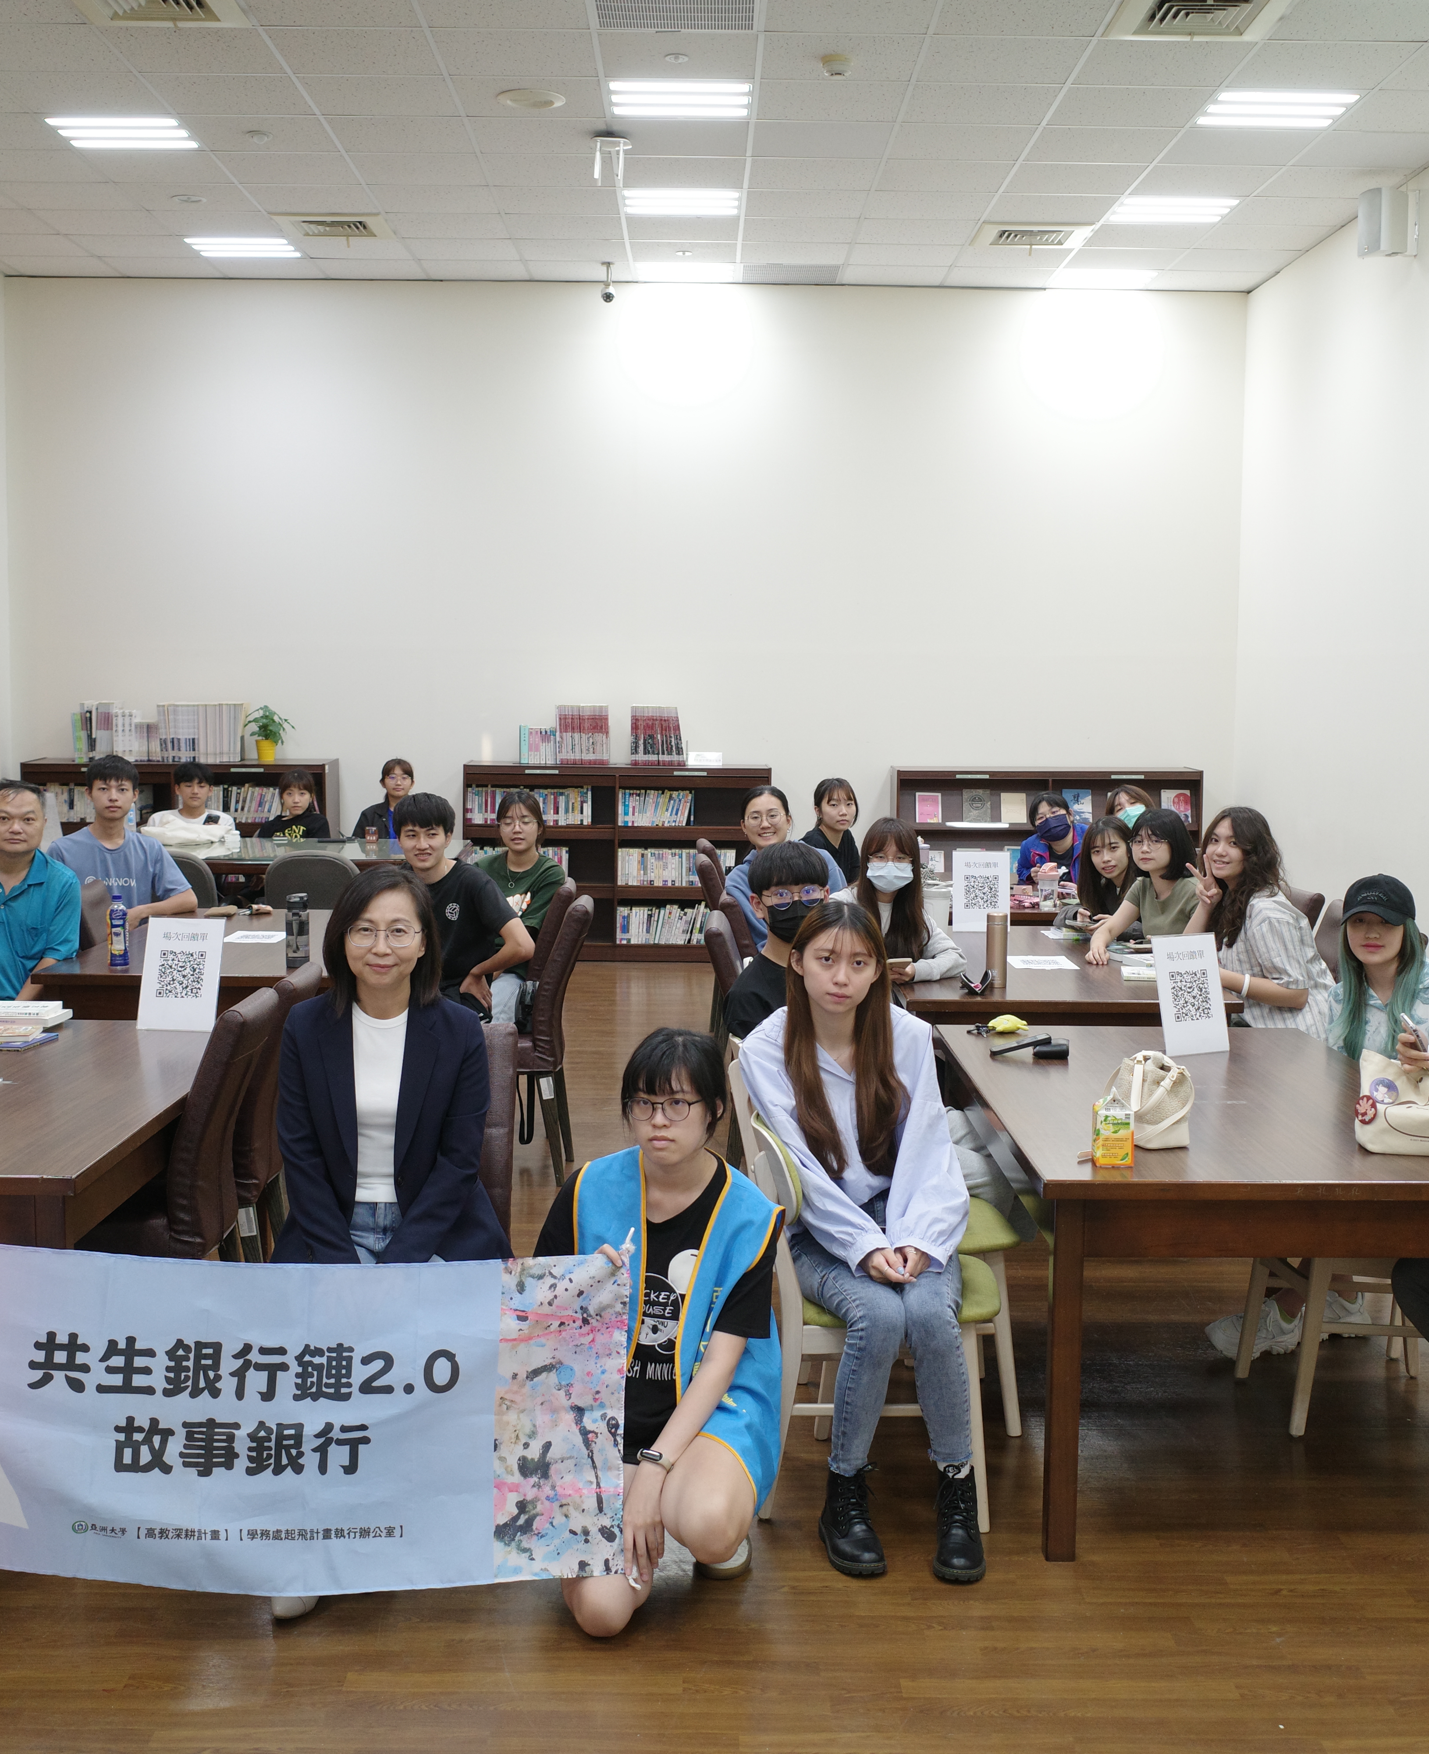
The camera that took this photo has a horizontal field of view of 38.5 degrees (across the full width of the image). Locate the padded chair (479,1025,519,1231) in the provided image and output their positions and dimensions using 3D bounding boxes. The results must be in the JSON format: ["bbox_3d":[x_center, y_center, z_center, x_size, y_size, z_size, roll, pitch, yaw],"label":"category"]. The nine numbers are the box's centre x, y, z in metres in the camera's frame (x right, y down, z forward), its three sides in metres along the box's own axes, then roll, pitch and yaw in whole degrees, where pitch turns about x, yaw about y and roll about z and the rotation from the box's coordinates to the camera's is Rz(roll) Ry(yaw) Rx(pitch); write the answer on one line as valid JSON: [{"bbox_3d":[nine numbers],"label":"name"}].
[{"bbox_3d":[-0.624,0.798,3.948,0.450,0.950,0.580,1,5,-1],"label":"padded chair"}]

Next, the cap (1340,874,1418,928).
[{"bbox_3d":[1.527,0.058,4.719,0.173,0.129,0.242,3,6,24],"label":"cap"}]

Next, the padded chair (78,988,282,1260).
[{"bbox_3d":[-1.298,0.758,4.655,0.600,0.980,0.450,1,6,0],"label":"padded chair"}]

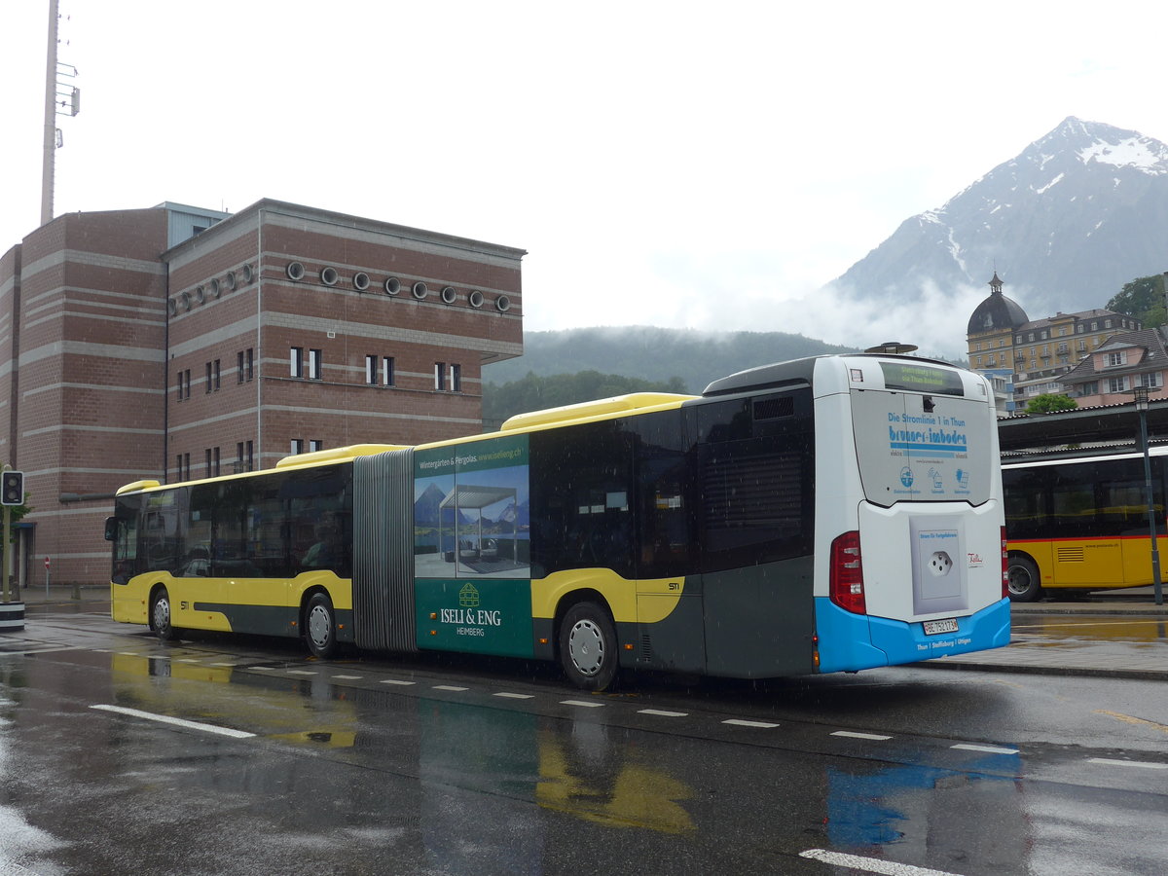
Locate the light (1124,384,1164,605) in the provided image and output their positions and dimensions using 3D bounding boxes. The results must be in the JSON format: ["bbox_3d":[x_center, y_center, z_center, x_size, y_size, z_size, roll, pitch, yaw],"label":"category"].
[{"bbox_3d":[10.090,1.000,20.400,0.740,3.920,0.740,-1,-6,0],"label":"light"}]

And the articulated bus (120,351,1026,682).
[{"bbox_3d":[-2.684,1.622,16.896,2.630,3.080,18.188,4,-8,-40],"label":"articulated bus"}]

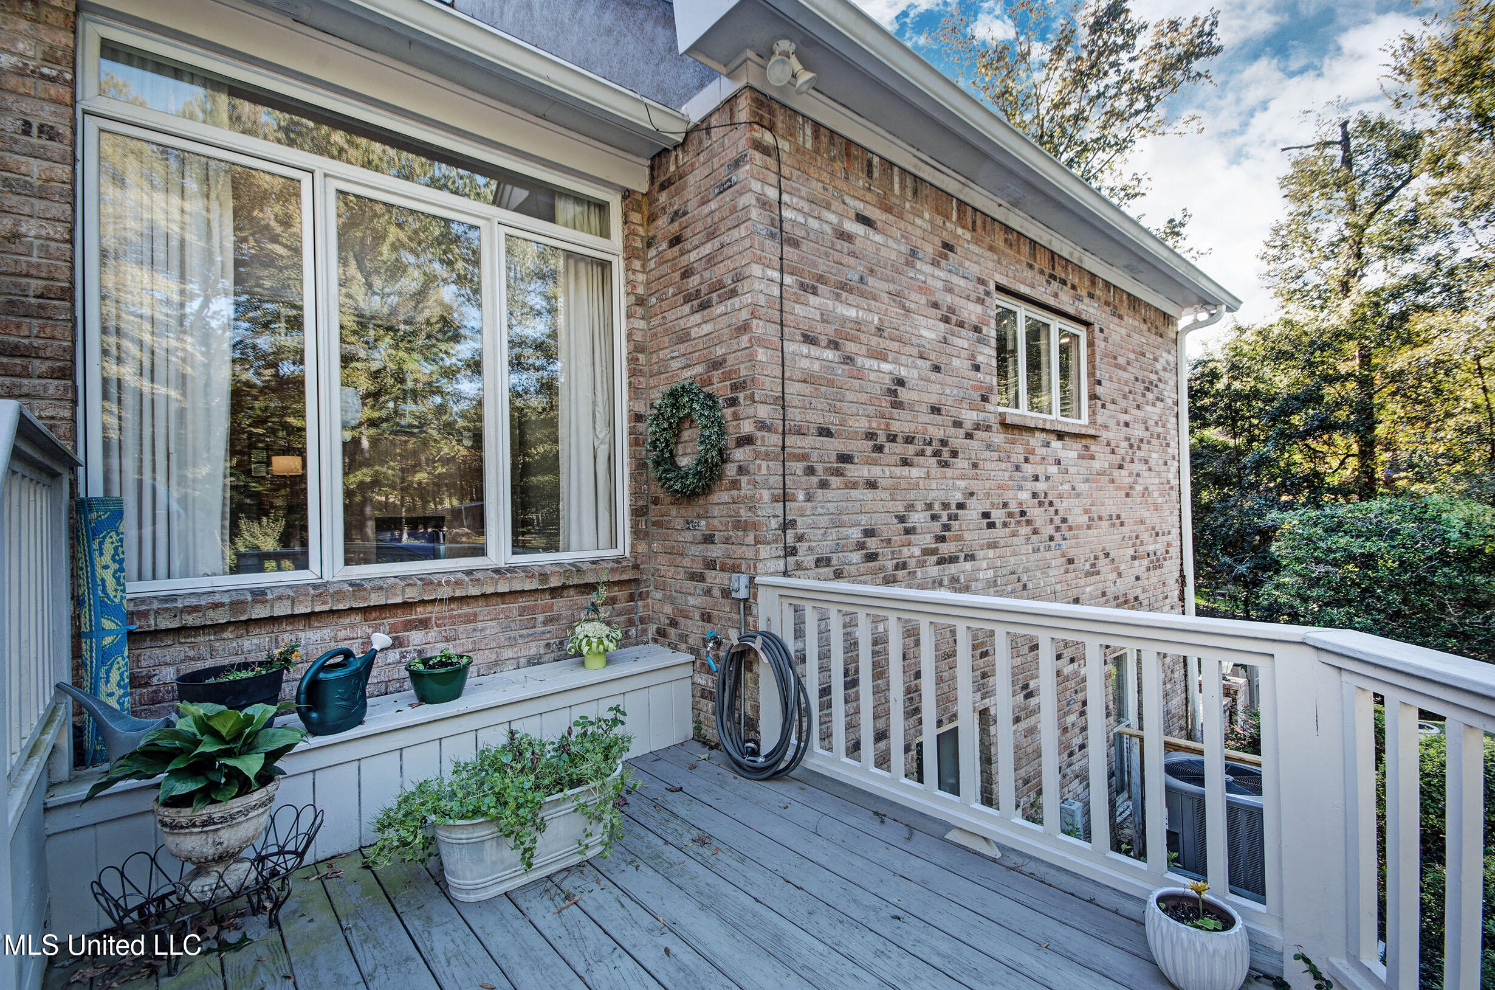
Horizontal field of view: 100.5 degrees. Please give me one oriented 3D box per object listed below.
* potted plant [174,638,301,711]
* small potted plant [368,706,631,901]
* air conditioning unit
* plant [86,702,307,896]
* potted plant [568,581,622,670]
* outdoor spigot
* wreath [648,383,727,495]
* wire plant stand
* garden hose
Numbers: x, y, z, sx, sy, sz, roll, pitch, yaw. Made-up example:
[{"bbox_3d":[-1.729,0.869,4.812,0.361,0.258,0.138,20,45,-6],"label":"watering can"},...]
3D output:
[{"bbox_3d":[-1.837,0.706,2.246,0.340,0.360,0.310,0,-1,-42],"label":"potted plant"},{"bbox_3d":[-0.817,1.089,2.224,0.880,0.450,0.410,0,-1,-42],"label":"small potted plant"},{"bbox_3d":[3.736,2.561,4.793,0.850,0.740,0.850,-2,-1,37],"label":"air conditioning unit"},{"bbox_3d":[-1.639,0.932,1.913,0.490,0.540,0.450,0,-1,-42],"label":"plant"},{"bbox_3d":[-0.789,0.653,3.181,0.270,0.450,0.270,0,-1,-42],"label":"potted plant"},{"bbox_3d":[-0.174,0.791,3.139,0.120,0.200,0.070,0,-1,-42],"label":"outdoor spigot"},{"bbox_3d":[-0.322,-0.291,3.295,0.120,0.630,0.620,0,-1,-42],"label":"wreath"},{"bbox_3d":[-1.613,1.194,1.893,0.530,0.265,0.300,0,-1,-42],"label":"wire plant stand"},{"bbox_3d":[0.051,0.960,2.835,0.180,0.690,0.540,0,-1,-42],"label":"garden hose"}]

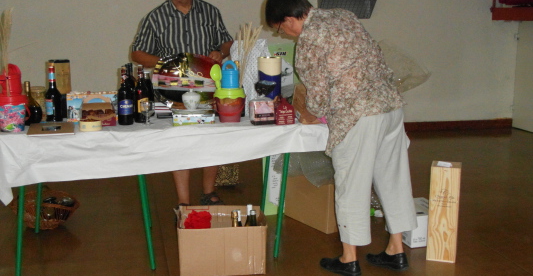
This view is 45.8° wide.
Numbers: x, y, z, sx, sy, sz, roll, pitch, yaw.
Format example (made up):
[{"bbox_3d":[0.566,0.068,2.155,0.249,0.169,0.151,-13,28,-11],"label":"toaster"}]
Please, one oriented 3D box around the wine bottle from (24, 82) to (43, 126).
[{"bbox_3d":[-1.284,-0.191,3.408,0.130,0.232,0.080,3,13,12],"label":"wine bottle"}]

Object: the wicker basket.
[{"bbox_3d":[-1.430,0.473,4.096,0.450,0.180,0.370,-3,13,-12],"label":"wicker basket"}]

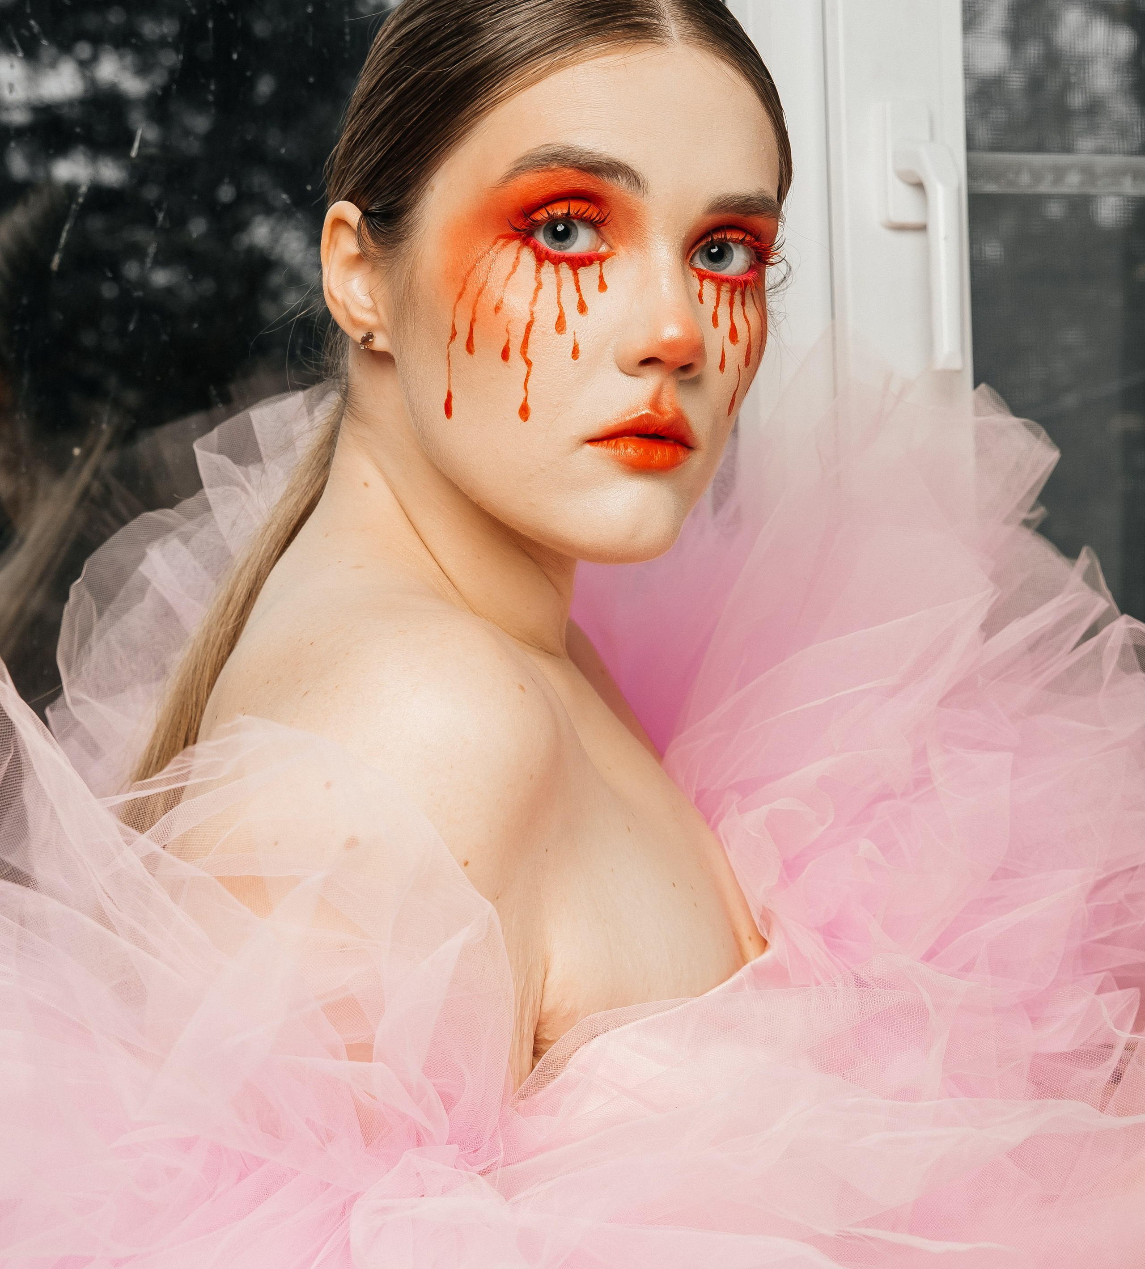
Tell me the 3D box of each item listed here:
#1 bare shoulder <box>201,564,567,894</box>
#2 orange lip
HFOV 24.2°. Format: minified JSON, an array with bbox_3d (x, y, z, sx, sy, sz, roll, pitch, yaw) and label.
[{"bbox_3d":[-0.063,0.031,0.905,0.118,0.105,0.130,-2,0,13],"label":"bare shoulder"},{"bbox_3d":[0.027,-0.068,0.925,0.045,0.021,0.018,2,1,-31],"label":"orange lip"}]

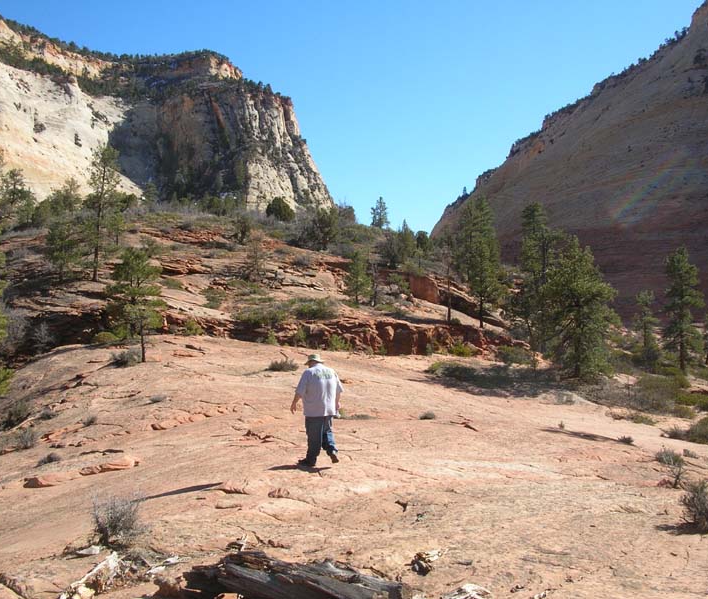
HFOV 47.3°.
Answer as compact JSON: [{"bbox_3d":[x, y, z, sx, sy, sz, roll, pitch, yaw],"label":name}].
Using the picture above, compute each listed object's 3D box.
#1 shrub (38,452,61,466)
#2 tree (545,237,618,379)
[{"bbox_3d":[-4.821,2.533,12.800,0.399,0.217,0.391,0,-3,0],"label":"shrub"},{"bbox_3d":[9.287,0.327,33.000,2.960,5.739,2.960,-1,-3,16],"label":"tree"}]

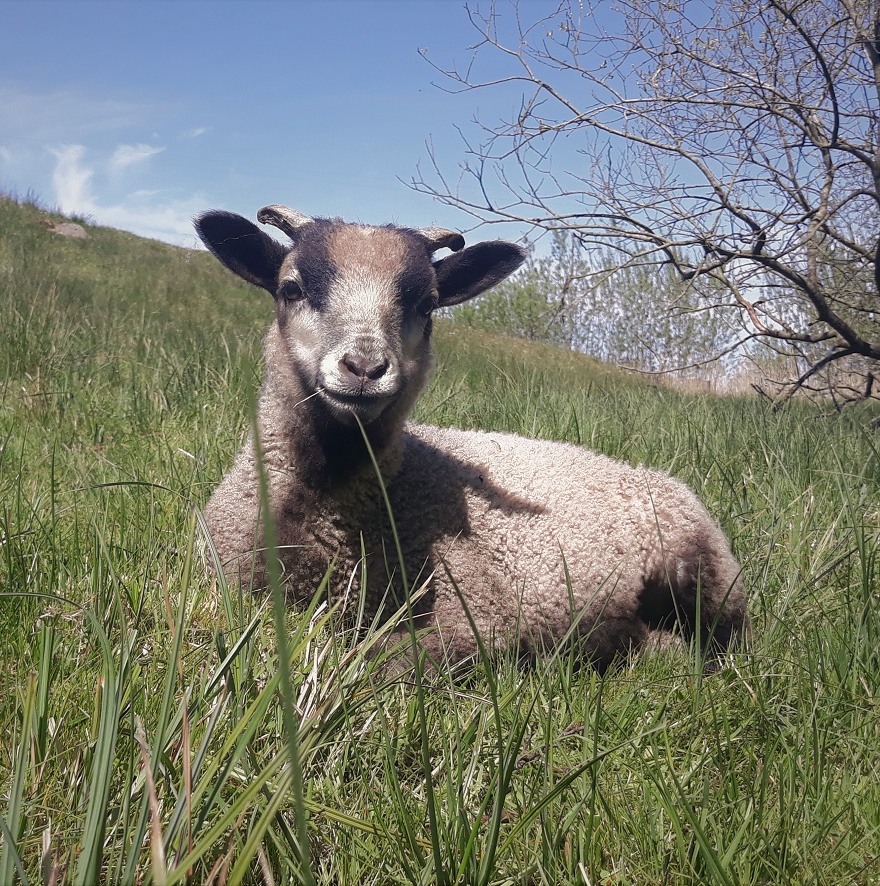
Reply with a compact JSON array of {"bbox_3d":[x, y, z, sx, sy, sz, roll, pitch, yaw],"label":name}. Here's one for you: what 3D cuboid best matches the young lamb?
[{"bbox_3d":[0.075,0.010,1.050,0.620,0.460,0.310,-2,3,-37],"label":"young lamb"}]

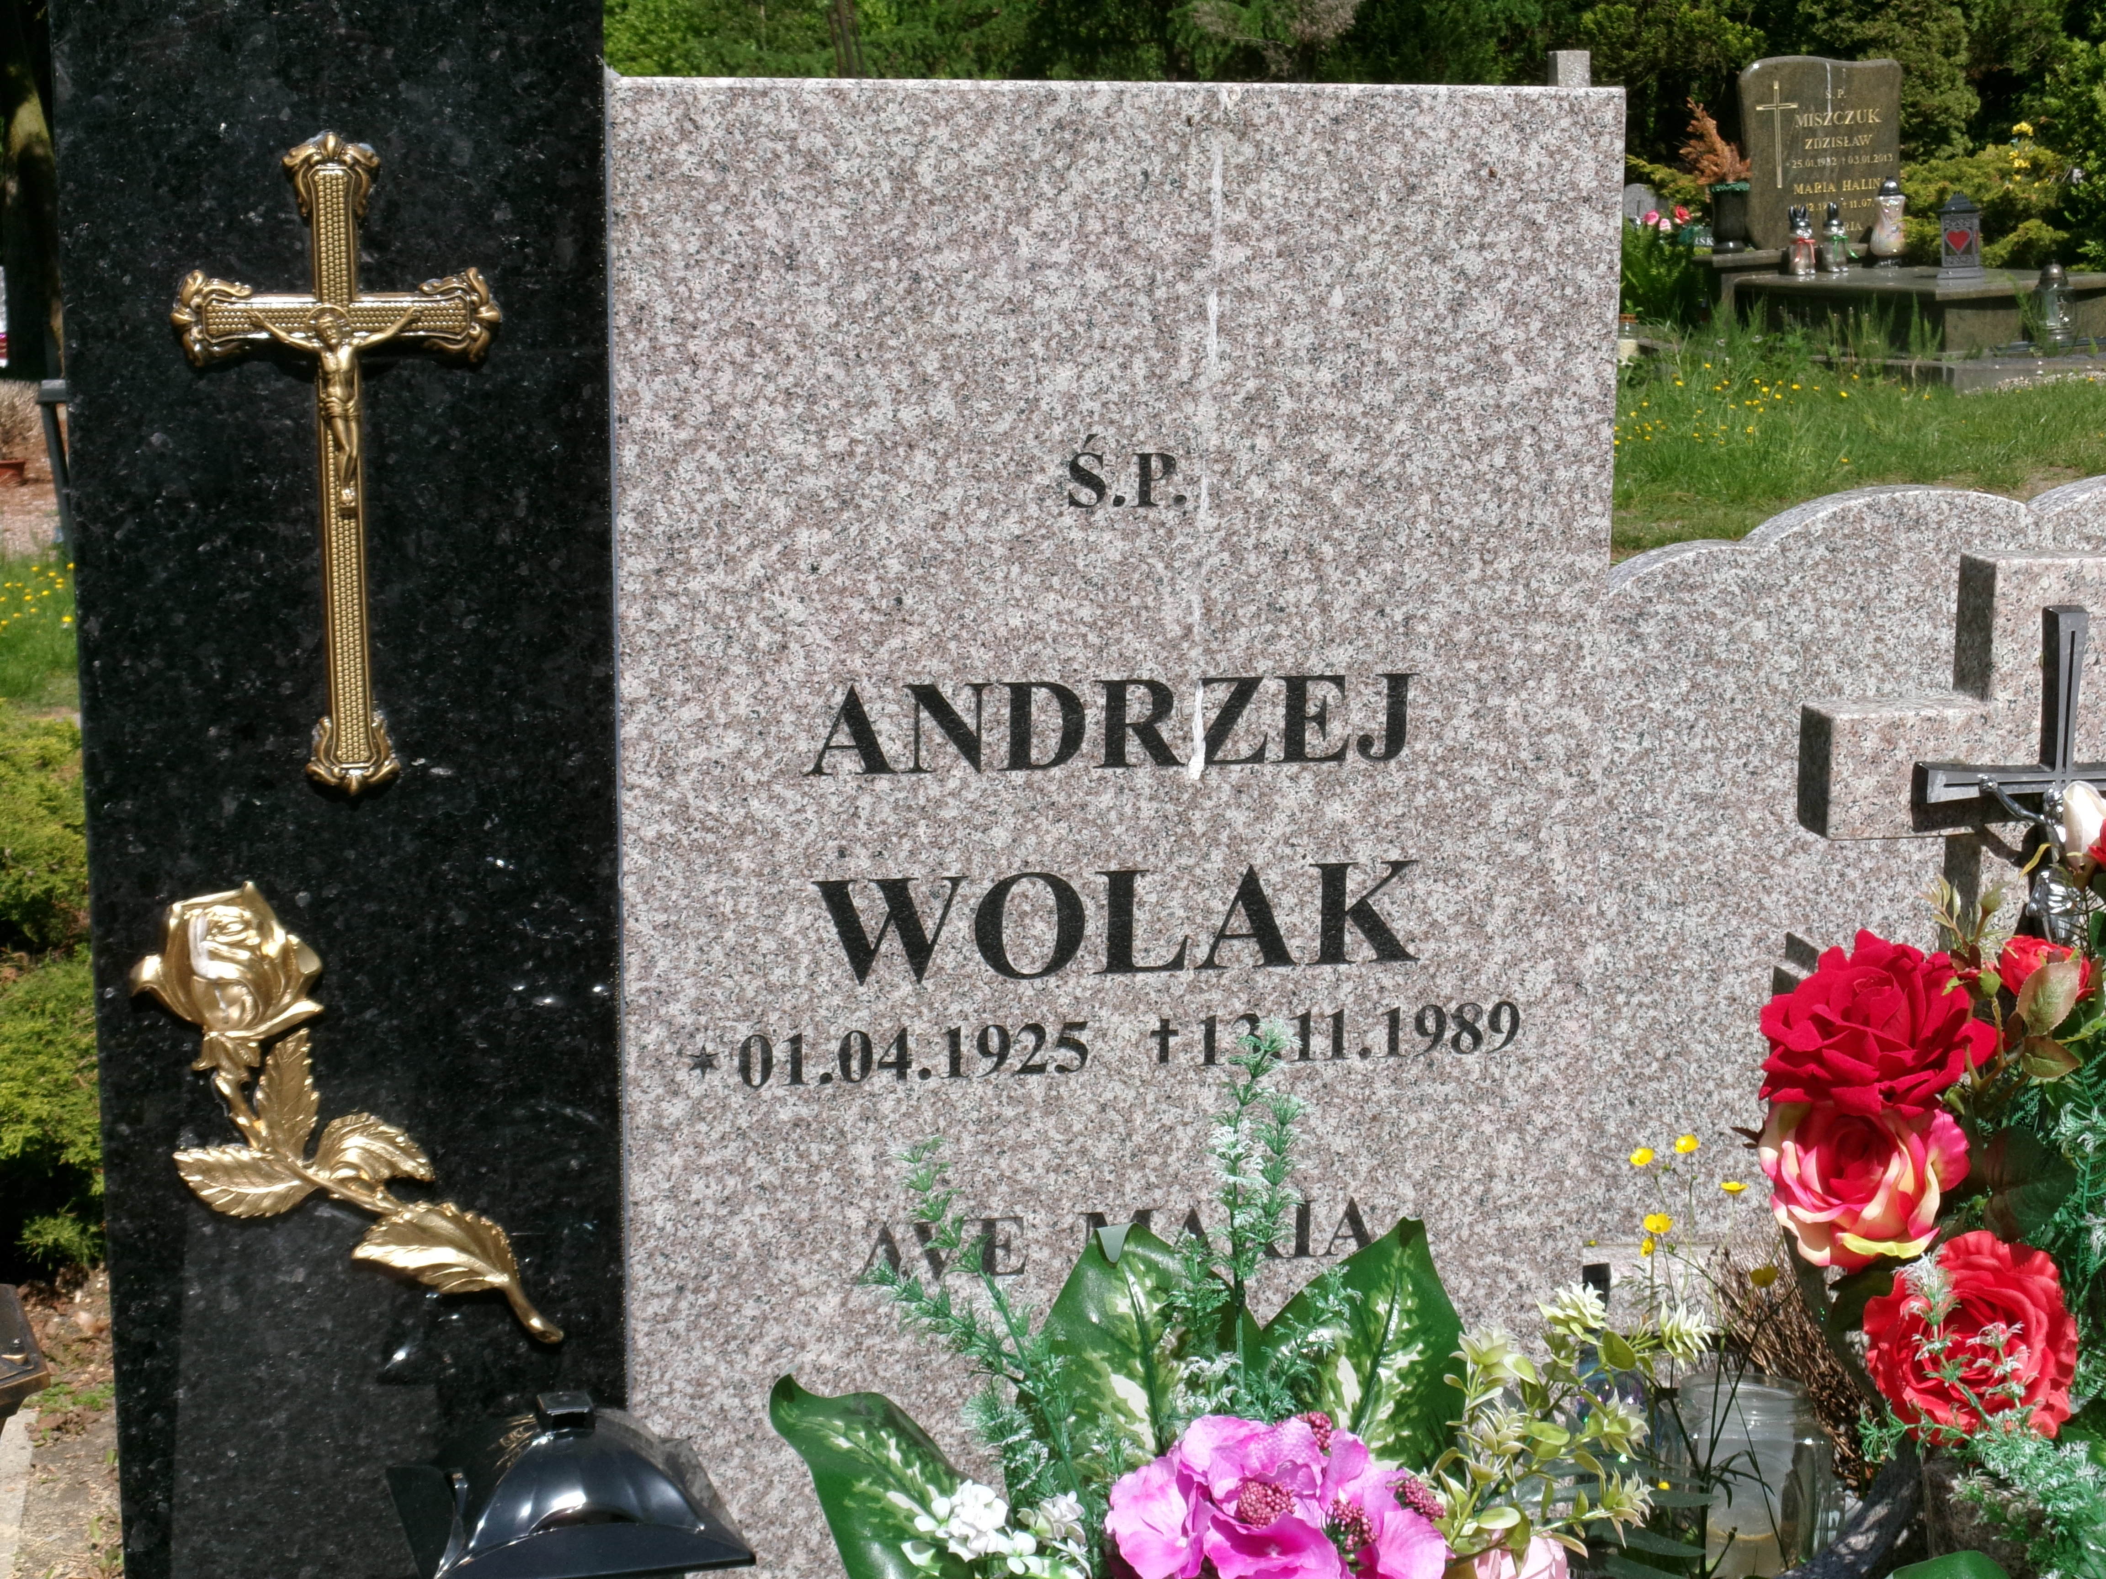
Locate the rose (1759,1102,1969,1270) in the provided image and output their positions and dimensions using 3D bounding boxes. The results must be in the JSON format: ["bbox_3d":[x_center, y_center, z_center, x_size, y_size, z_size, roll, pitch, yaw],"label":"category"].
[{"bbox_3d":[0.433,0.210,2.080,0.112,0.105,0.075,2,-25,14],"label":"rose"}]

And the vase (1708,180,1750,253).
[{"bbox_3d":[2.664,-2.253,15.300,0.158,0.280,0.158,-6,11,-22],"label":"vase"}]

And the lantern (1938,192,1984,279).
[{"bbox_3d":[3.405,-2.079,14.600,0.158,0.325,0.158,2,11,21],"label":"lantern"}]

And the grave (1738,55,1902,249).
[{"bbox_3d":[3.065,-2.546,15.550,0.720,0.750,0.100,-6,11,-22],"label":"grave"}]

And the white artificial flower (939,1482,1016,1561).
[{"bbox_3d":[-0.041,0.387,2.060,0.041,0.041,0.033,0,-23,3],"label":"white artificial flower"}]

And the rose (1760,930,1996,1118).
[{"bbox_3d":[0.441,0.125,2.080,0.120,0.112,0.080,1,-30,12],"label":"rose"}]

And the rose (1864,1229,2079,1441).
[{"bbox_3d":[0.485,0.289,2.060,0.115,0.112,0.070,2,-8,18],"label":"rose"}]

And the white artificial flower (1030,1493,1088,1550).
[{"bbox_3d":[0.003,0.389,2.070,0.031,0.031,0.026,-1,-23,0],"label":"white artificial flower"}]

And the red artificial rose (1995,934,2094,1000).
[{"bbox_3d":[0.538,0.099,2.110,0.053,0.046,0.046,1,-27,12],"label":"red artificial rose"}]

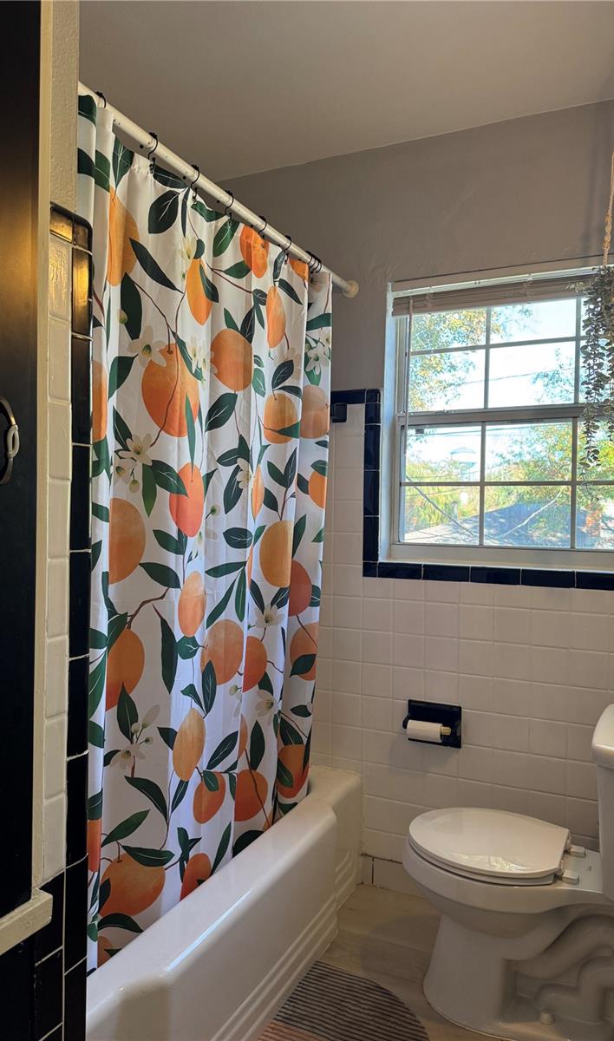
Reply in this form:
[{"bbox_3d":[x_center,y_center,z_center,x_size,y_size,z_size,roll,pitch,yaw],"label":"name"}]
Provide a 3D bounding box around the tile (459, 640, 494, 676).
[{"bbox_3d":[0.527,0.427,2.243,0.108,0.108,0.009,1,1,27],"label":"tile"}]

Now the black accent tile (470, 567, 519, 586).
[{"bbox_3d":[0.582,0.171,2.223,0.153,0.051,0.010,1,2,27],"label":"black accent tile"}]

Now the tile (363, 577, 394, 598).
[{"bbox_3d":[0.238,0.225,2.396,0.108,0.070,0.009,1,1,26],"label":"tile"}]

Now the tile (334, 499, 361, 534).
[{"bbox_3d":[0.143,-0.012,2.436,0.108,0.108,0.010,1,1,27],"label":"tile"}]

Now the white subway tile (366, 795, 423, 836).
[{"bbox_3d":[0.285,0.985,2.398,0.207,0.111,0.010,1,2,27],"label":"white subway tile"}]

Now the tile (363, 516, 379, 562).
[{"bbox_3d":[0.214,0.064,2.401,0.051,0.152,0.009,1,1,27],"label":"tile"}]

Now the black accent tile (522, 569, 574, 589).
[{"bbox_3d":[0.717,0.173,2.145,0.152,0.047,0.010,1,1,27],"label":"black accent tile"}]

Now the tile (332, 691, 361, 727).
[{"bbox_3d":[0.137,0.641,2.444,0.108,0.108,0.009,1,1,27],"label":"tile"}]

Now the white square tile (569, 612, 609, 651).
[{"bbox_3d":[0.820,0.323,2.095,0.108,0.108,0.010,1,0,28],"label":"white square tile"}]

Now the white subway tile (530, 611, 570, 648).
[{"bbox_3d":[0.723,0.322,2.147,0.108,0.108,0.010,1,0,28],"label":"white subway tile"}]

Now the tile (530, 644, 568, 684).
[{"bbox_3d":[0.721,0.431,2.144,0.108,0.108,0.009,1,1,27],"label":"tile"}]

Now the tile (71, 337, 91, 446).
[{"bbox_3d":[-0.330,-0.188,1.050,0.010,0.153,0.048,1,2,27],"label":"tile"}]

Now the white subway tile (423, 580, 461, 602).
[{"bbox_3d":[0.434,0.229,2.302,0.108,0.069,0.010,1,0,28],"label":"white subway tile"}]

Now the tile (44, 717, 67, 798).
[{"bbox_3d":[-0.357,0.333,1.017,0.010,0.111,0.041,1,0,26],"label":"tile"}]

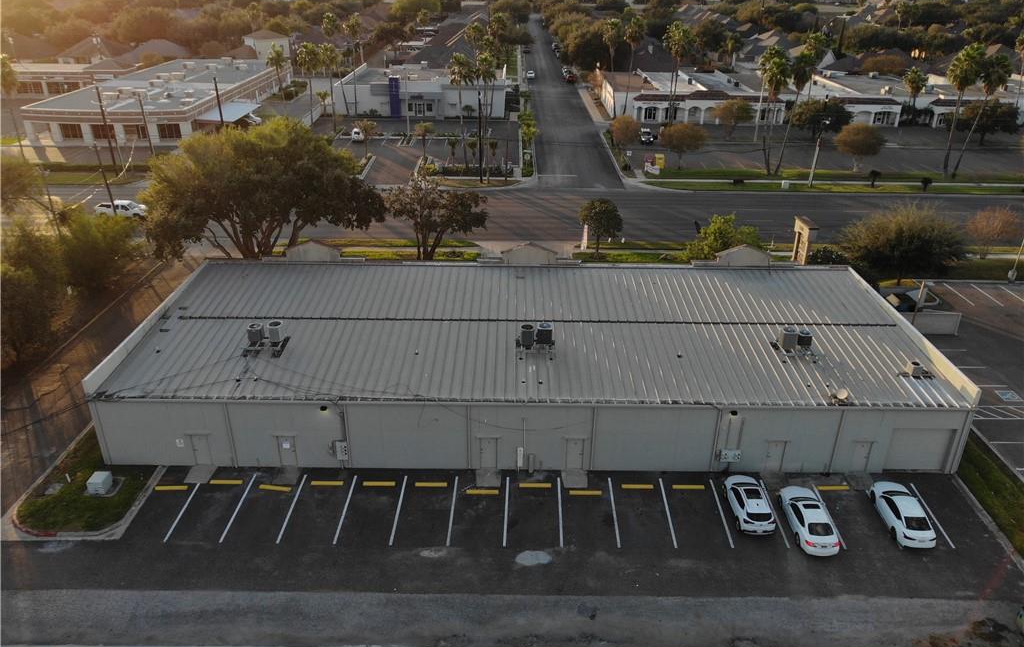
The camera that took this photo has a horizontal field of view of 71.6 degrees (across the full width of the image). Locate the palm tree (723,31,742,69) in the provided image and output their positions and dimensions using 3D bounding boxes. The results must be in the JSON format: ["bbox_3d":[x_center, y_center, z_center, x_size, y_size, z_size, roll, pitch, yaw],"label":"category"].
[{"bbox_3d":[58.808,-73.342,190.917,4.500,10.000,4.500,1,27,0],"label":"palm tree"}]

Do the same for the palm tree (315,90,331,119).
[{"bbox_3d":[-33.150,-38.534,124.632,2.600,4.618,2.600,0,27,0],"label":"palm tree"}]

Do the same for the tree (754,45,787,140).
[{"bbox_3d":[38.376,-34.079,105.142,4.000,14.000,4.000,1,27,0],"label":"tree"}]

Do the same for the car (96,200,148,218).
[{"bbox_3d":[-43.928,-12.761,79.714,5.750,1.900,2.000,2,27,2],"label":"car"}]

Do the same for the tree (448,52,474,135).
[{"bbox_3d":[-6.655,-28.841,96.760,3.700,15.600,3.700,1,27,0],"label":"tree"}]

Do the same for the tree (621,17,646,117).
[{"bbox_3d":[21.769,-45.639,127.666,4.100,17.700,4.100,1,27,0],"label":"tree"}]

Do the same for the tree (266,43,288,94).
[{"bbox_3d":[-47.180,-50.961,143.624,4.400,11.300,4.400,1,27,0],"label":"tree"}]

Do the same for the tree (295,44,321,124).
[{"bbox_3d":[-33.678,-39.544,117.499,4.000,12.982,4.000,0,27,0],"label":"tree"}]

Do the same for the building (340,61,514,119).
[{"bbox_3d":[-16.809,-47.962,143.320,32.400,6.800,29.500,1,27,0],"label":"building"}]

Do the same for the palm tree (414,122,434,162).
[{"bbox_3d":[-12.775,-26.911,103.960,2.900,5.500,2.900,1,27,0],"label":"palm tree"}]

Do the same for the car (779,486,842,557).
[{"bbox_3d":[15.491,10.039,36.978,1.840,1.450,4.880,1,27,2],"label":"car"}]

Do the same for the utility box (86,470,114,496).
[{"bbox_3d":[-22.722,8.858,39.184,0.900,0.870,0.900,1,27,0],"label":"utility box"}]

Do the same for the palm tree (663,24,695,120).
[{"bbox_3d":[27.699,-41.614,118.893,5.021,16.630,4.400,0,27,0],"label":"palm tree"}]

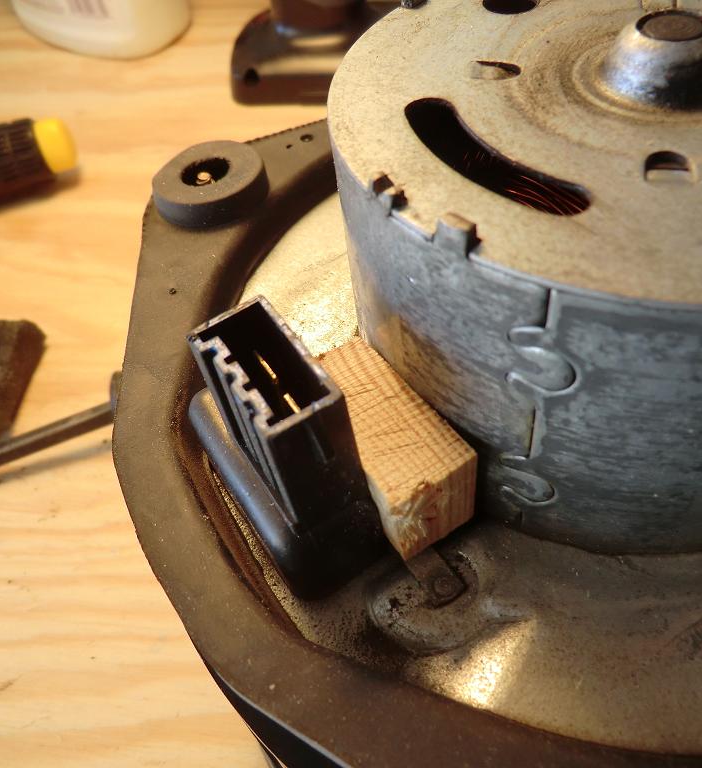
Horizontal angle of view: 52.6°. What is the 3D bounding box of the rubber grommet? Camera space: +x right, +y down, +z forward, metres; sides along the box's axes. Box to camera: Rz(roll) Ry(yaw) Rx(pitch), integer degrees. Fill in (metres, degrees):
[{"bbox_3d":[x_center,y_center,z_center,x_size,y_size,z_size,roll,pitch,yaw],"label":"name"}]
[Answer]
[{"bbox_3d":[-0.034,-0.048,0.172,0.026,0.007,0.026,-10,49,0],"label":"rubber grommet"}]

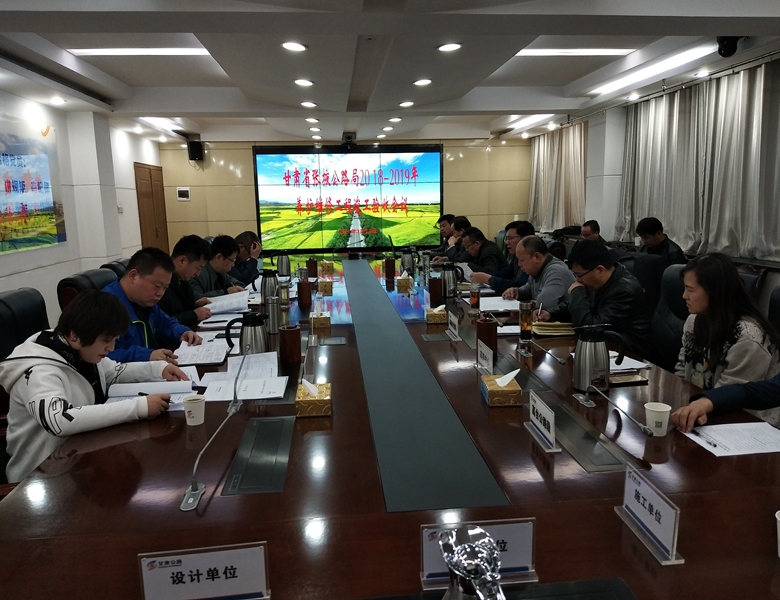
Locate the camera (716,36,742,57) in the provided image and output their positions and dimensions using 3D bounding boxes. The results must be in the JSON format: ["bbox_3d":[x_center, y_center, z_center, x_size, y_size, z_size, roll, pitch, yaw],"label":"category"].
[{"bbox_3d":[2.299,-1.699,4.084,0.140,0.165,0.140,-2,9,-5],"label":"camera"}]

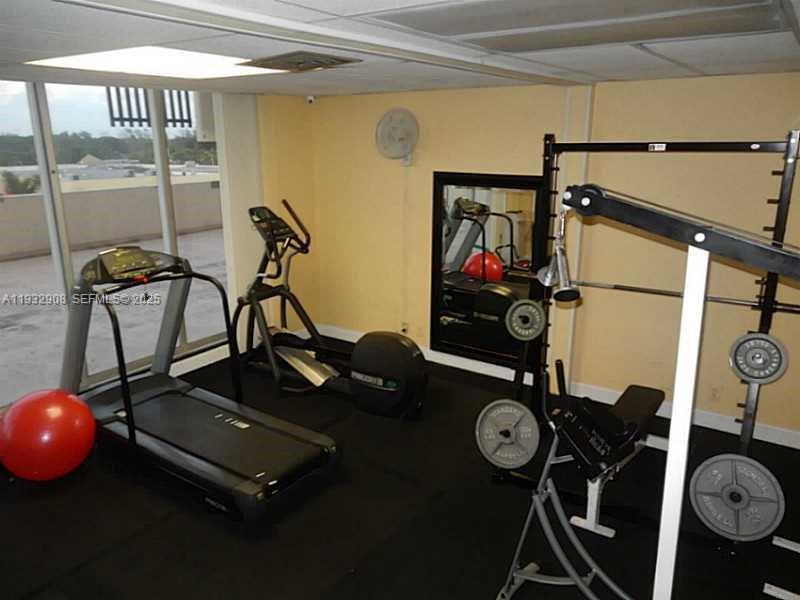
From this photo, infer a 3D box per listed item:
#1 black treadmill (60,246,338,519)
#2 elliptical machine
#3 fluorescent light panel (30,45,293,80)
[{"bbox_3d":[-1.422,0.360,3.882,2.054,1.402,0.845,10,20,31],"label":"black treadmill"},{"bbox_3d":[-0.644,0.006,4.813,2.033,1.530,0.706,10,20,31],"label":"elliptical machine"},{"bbox_3d":[-1.092,-1.210,2.890,0.961,0.080,1.092,10,20,31],"label":"fluorescent light panel"}]

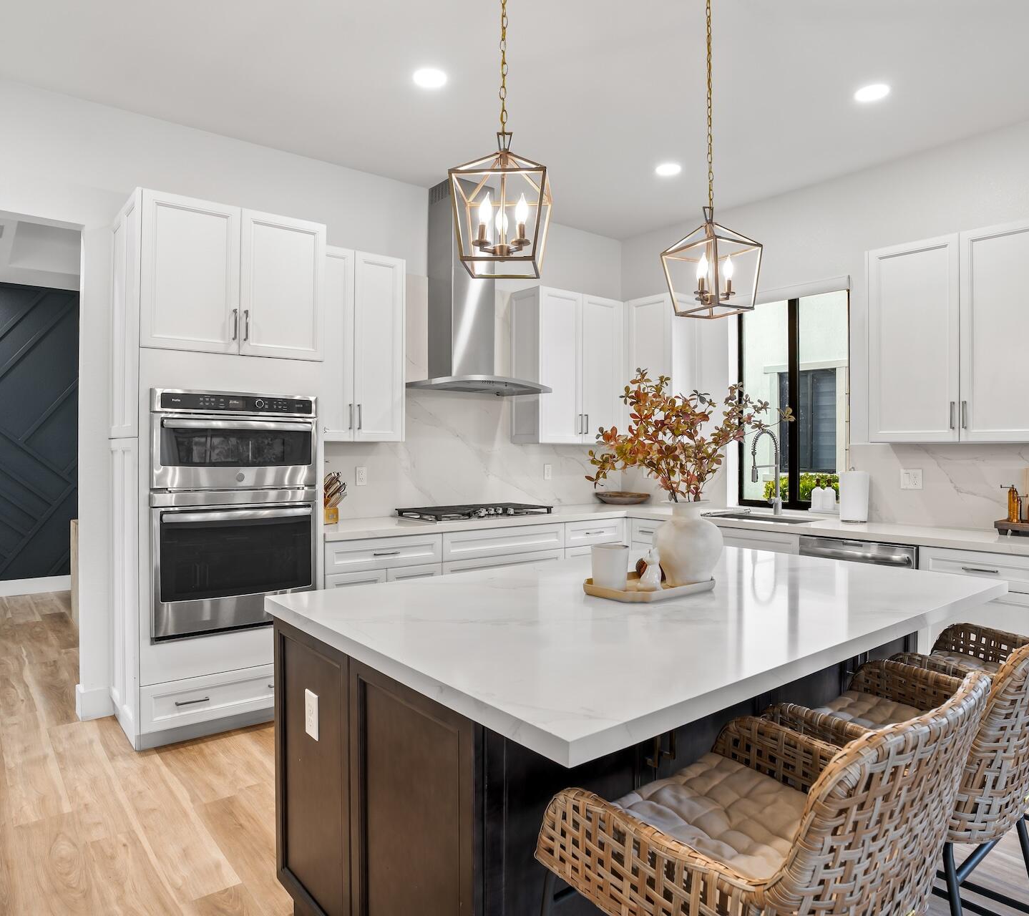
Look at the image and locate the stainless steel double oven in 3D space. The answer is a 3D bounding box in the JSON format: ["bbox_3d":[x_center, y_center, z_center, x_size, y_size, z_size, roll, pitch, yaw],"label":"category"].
[{"bbox_3d":[-1.498,0.260,3.345,0.763,1.139,0.629,0,0,-39],"label":"stainless steel double oven"}]

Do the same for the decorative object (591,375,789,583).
[{"bbox_3d":[0.529,0.055,1.980,0.610,0.649,0.480,0,0,0],"label":"decorative object"}]

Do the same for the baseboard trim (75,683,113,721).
[{"bbox_3d":[-2.142,1.236,3.317,0.154,0.147,0.137,0,0,-39],"label":"baseboard trim"}]

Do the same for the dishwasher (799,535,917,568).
[{"bbox_3d":[2.106,0.858,3.763,0.609,0.817,0.618,0,0,-39],"label":"dishwasher"}]

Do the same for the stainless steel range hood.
[{"bbox_3d":[-0.296,-1.148,4.405,0.924,1.380,0.548,0,0,-39],"label":"stainless steel range hood"}]

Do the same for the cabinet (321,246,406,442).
[{"bbox_3d":[-1.032,-0.663,3.955,0.649,1.129,0.327,0,0,-39],"label":"cabinet"}]

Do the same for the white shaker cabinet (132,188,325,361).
[{"bbox_3d":[-1.520,-0.847,3.366,0.850,0.712,0.631,0,0,-39],"label":"white shaker cabinet"}]

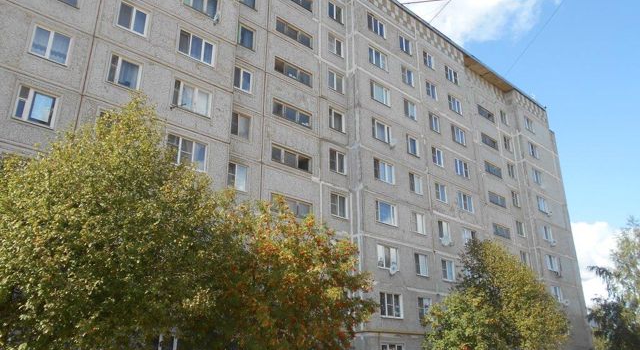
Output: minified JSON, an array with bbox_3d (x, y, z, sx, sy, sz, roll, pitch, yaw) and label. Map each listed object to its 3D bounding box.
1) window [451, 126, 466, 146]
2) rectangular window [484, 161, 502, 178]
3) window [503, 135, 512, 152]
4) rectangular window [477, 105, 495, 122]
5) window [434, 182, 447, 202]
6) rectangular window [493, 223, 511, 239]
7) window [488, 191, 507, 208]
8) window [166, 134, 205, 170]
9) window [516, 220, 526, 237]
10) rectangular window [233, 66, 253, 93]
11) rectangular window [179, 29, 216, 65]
[{"bbox_3d":[11.309,-3.179,39.233,2.000,1.420,0.150,18,-27,-39],"label":"window"},{"bbox_3d":[15.667,-0.429,43.417,2.840,0.956,0.150,18,-28,-39],"label":"rectangular window"},{"bbox_3d":[18.636,-3.057,47.695,1.500,1.380,0.150,18,-27,-39],"label":"window"},{"bbox_3d":[15.672,-5.652,45.437,2.840,0.956,0.150,18,-28,-39],"label":"rectangular window"},{"bbox_3d":[8.593,1.313,34.265,1.340,1.340,0.150,18,-28,-38],"label":"window"},{"bbox_3d":[15.414,4.818,40.770,2.770,0.920,0.150,18,-28,-38],"label":"rectangular window"},{"bbox_3d":[15.454,2.163,41.904,2.750,0.800,0.200,18,-28,-38],"label":"window"},{"bbox_3d":[-5.918,-0.909,21.267,1.950,1.387,0.150,18,-28,-39],"label":"window"},{"bbox_3d":[18.084,4.802,43.408,1.300,1.300,0.200,18,-28,-38],"label":"window"},{"bbox_3d":[-4.224,-5.139,25.772,1.400,1.357,0.200,18,-27,-39],"label":"rectangular window"},{"bbox_3d":[-5.965,-6.167,23.392,2.000,1.350,0.150,18,-27,-39],"label":"rectangular window"}]

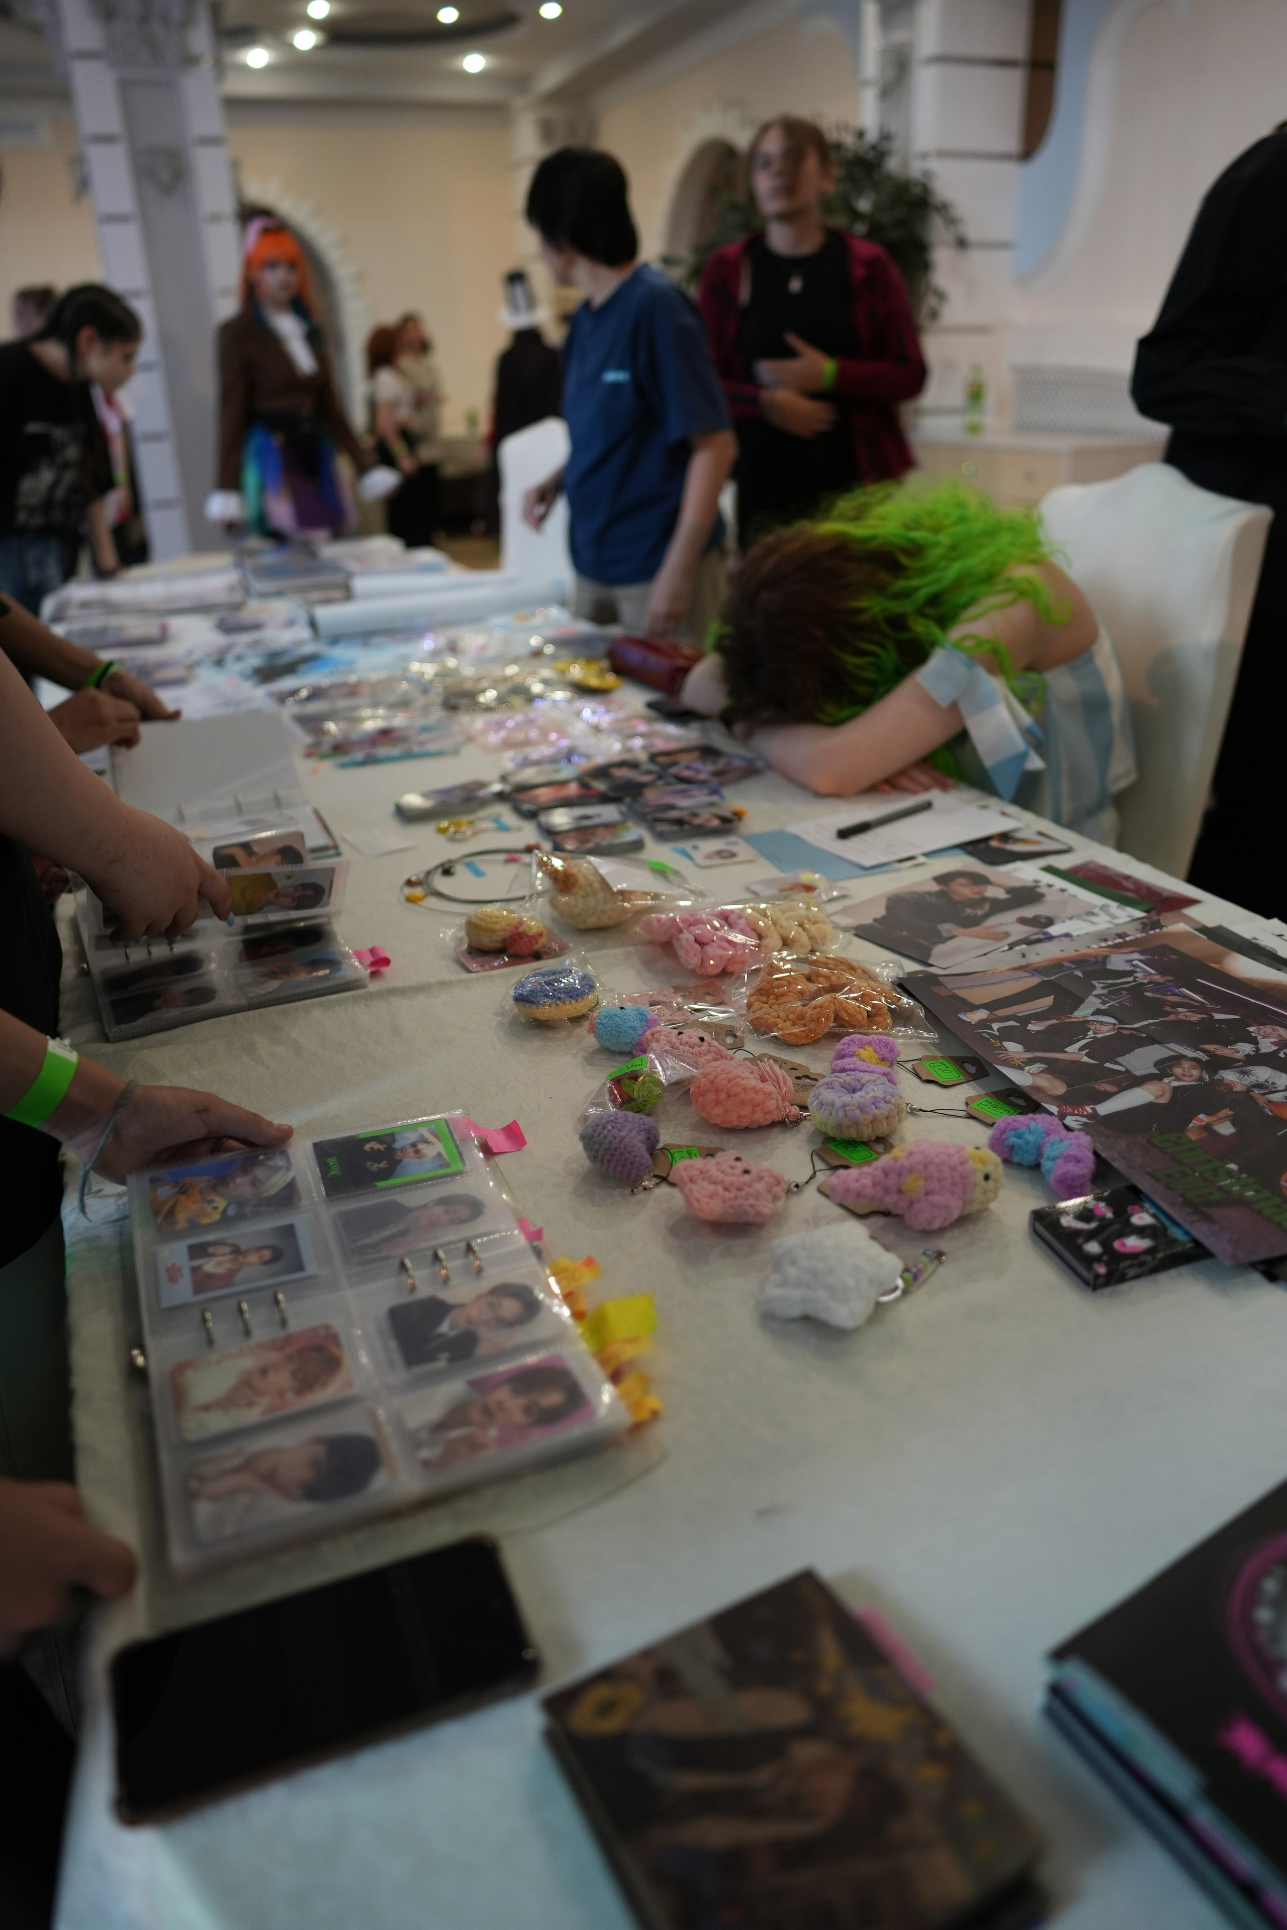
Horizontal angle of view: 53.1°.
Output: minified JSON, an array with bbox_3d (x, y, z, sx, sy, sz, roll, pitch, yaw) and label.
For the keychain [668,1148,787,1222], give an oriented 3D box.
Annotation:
[{"bbox_3d":[0.055,0.141,0.819,0.072,0.030,0.063,-5,25,-9],"label":"keychain"}]

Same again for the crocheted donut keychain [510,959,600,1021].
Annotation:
[{"bbox_3d":[-0.073,0.024,1.079,0.072,0.033,0.072,-1,24,0],"label":"crocheted donut keychain"}]

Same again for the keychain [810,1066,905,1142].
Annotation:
[{"bbox_3d":[0.149,0.098,0.897,0.066,0.039,0.066,-1,24,0],"label":"keychain"}]

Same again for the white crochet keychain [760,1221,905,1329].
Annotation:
[{"bbox_3d":[0.110,0.183,0.753,0.084,0.034,0.076,-2,25,0],"label":"white crochet keychain"}]

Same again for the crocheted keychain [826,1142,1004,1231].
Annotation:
[{"bbox_3d":[0.171,0.139,0.812,0.112,0.048,0.057,2,26,2],"label":"crocheted keychain"}]

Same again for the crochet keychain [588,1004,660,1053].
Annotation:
[{"bbox_3d":[-0.016,0.050,1.003,0.056,0.036,0.042,-4,26,-9],"label":"crochet keychain"}]

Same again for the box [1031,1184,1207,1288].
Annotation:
[{"bbox_3d":[0.293,0.162,0.781,0.095,0.013,0.062,-10,26,-18],"label":"box"}]

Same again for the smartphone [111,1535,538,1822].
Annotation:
[{"bbox_3d":[-0.133,0.288,0.531,0.162,0.010,0.077,-10,26,-18],"label":"smartphone"}]

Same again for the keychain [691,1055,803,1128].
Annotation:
[{"bbox_3d":[0.073,0.091,0.911,0.076,0.044,0.055,4,25,10],"label":"keychain"}]

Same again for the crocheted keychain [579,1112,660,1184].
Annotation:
[{"bbox_3d":[-0.015,0.122,0.853,0.053,0.039,0.056,-1,24,0],"label":"crocheted keychain"}]

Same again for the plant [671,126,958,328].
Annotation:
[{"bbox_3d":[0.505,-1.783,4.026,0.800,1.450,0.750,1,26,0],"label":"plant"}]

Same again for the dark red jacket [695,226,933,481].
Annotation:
[{"bbox_3d":[0.386,-1.394,2.966,0.510,0.530,0.310,5,25,13],"label":"dark red jacket"}]

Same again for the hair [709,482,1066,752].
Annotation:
[{"bbox_3d":[0.299,-0.454,1.666,0.450,0.310,0.280,-10,28,-21],"label":"hair"}]

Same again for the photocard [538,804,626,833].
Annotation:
[{"bbox_3d":[-0.072,-0.178,1.551,0.092,0.004,0.066,-8,26,-13],"label":"photocard"}]

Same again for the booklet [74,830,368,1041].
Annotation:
[{"bbox_3d":[-0.398,-0.051,1.161,0.217,0.068,0.290,-13,29,-26],"label":"booklet"}]

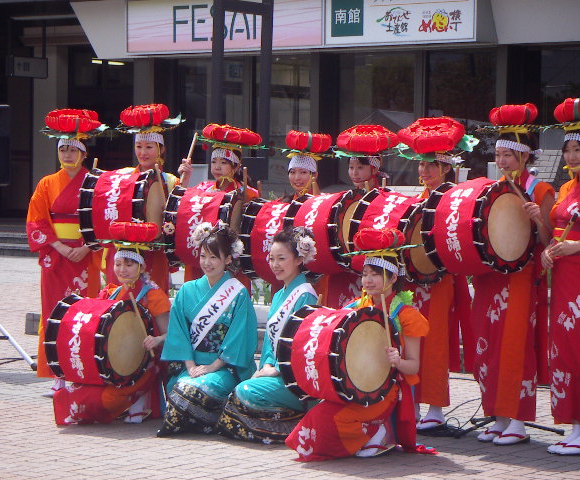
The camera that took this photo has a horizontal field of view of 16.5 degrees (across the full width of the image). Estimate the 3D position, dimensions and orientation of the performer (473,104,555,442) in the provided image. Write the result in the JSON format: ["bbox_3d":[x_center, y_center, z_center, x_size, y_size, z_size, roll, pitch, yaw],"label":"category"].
[{"bbox_3d":[1.150,0.167,10.318,0.480,1.732,0.400,3,3,44],"label":"performer"}]

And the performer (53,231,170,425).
[{"bbox_3d":[-0.975,0.466,10.901,0.540,1.037,0.640,2,3,33],"label":"performer"}]

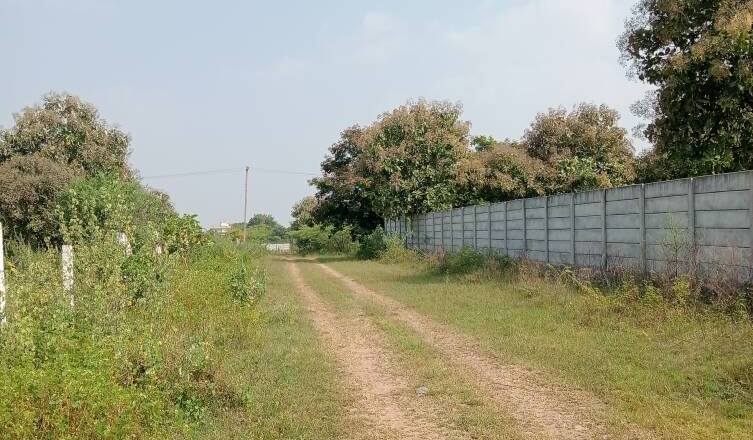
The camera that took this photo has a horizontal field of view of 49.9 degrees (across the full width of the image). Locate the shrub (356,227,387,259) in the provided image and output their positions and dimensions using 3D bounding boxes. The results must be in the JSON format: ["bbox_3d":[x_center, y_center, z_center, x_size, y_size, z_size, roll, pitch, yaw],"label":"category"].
[{"bbox_3d":[-0.293,1.342,47.483,1.700,1.920,1.700,0,-1,-8],"label":"shrub"}]

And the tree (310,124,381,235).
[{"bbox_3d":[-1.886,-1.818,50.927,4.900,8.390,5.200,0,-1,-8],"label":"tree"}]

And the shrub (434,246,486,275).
[{"bbox_3d":[3.006,1.450,28.991,1.800,1.000,1.500,0,-1,-8],"label":"shrub"}]

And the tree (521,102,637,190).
[{"bbox_3d":[6.845,-1.051,27.449,3.900,5.880,3.900,0,-1,-8],"label":"tree"}]

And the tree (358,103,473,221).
[{"bbox_3d":[2.139,-2.169,44.423,6.300,8.790,6.300,0,-1,-8],"label":"tree"}]

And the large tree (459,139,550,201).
[{"bbox_3d":[5.365,-0.661,33.953,3.900,5.350,3.900,0,-1,-8],"label":"large tree"}]

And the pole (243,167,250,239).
[{"bbox_3d":[-10.583,-0.821,65.938,0.220,7.080,0.220,0,-1,-8],"label":"pole"}]

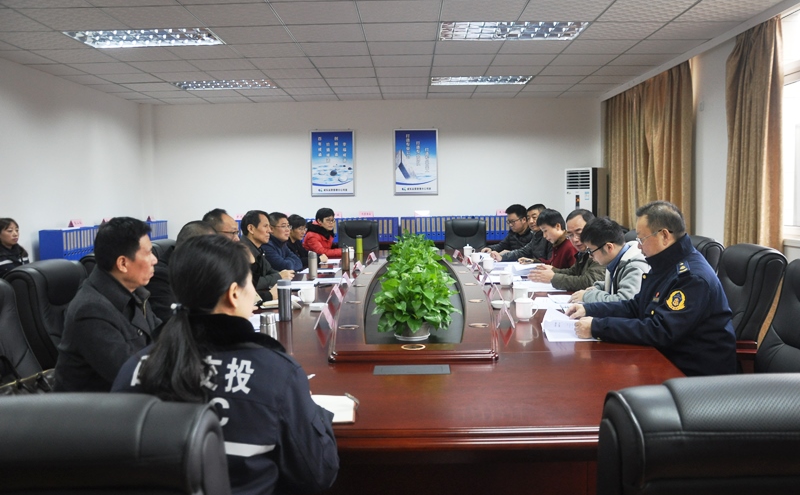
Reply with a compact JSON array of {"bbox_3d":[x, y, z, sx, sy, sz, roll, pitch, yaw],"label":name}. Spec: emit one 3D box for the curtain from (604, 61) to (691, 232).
[{"bbox_3d":[2.833,-0.651,7.103,0.180,2.500,2.300,-1,5,1],"label":"curtain"}]

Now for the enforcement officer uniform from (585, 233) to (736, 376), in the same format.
[{"bbox_3d":[1.109,0.260,2.613,0.580,0.660,0.480,1,5,14],"label":"enforcement officer uniform"}]

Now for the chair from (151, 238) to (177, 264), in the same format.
[{"bbox_3d":[-1.463,0.469,4.505,0.670,1.090,0.610,-1,5,1],"label":"chair"}]

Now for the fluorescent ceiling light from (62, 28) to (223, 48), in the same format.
[{"bbox_3d":[-2.089,-1.782,4.965,1.200,0.080,0.550,0,5,1],"label":"fluorescent ceiling light"}]

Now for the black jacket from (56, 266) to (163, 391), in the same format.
[{"bbox_3d":[-0.899,0.366,2.176,0.540,0.620,0.480,-1,5,-5],"label":"black jacket"}]

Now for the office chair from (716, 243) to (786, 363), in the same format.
[{"bbox_3d":[1.709,0.523,3.451,0.670,1.090,0.610,-1,5,-2],"label":"office chair"}]

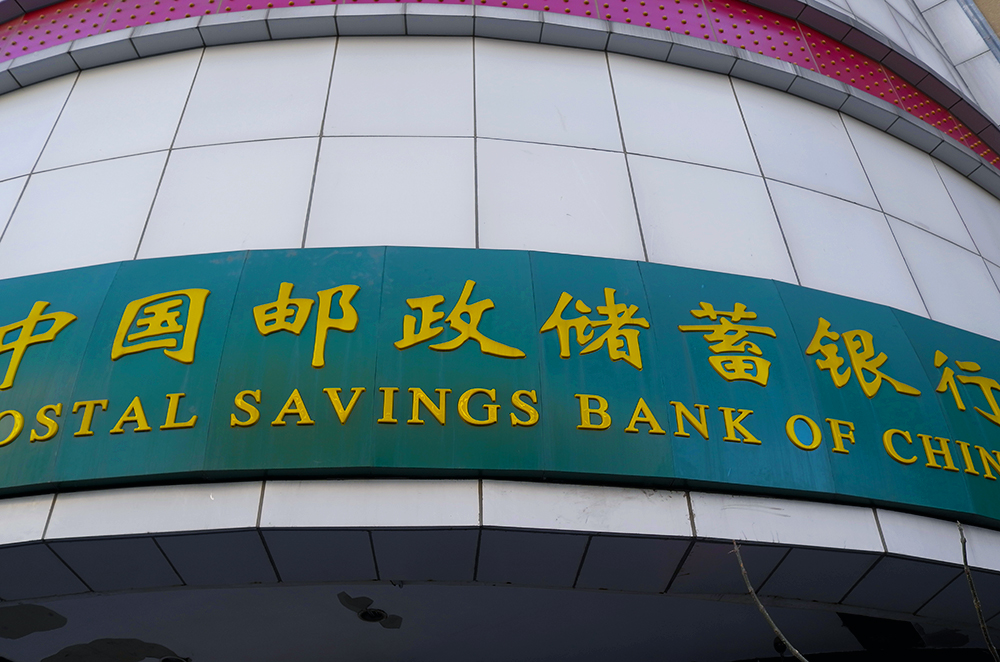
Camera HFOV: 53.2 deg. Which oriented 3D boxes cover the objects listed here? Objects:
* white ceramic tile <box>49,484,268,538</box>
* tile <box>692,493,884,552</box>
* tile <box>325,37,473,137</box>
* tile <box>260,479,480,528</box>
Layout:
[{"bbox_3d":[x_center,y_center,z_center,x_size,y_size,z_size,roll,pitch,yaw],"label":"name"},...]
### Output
[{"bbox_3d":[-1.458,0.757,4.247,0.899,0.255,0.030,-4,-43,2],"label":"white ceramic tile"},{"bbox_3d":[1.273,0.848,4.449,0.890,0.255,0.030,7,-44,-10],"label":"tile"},{"bbox_3d":[-0.624,-1.582,6.402,0.909,1.146,0.030,0,-43,-2],"label":"tile"},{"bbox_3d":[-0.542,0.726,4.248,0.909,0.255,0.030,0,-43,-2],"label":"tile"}]

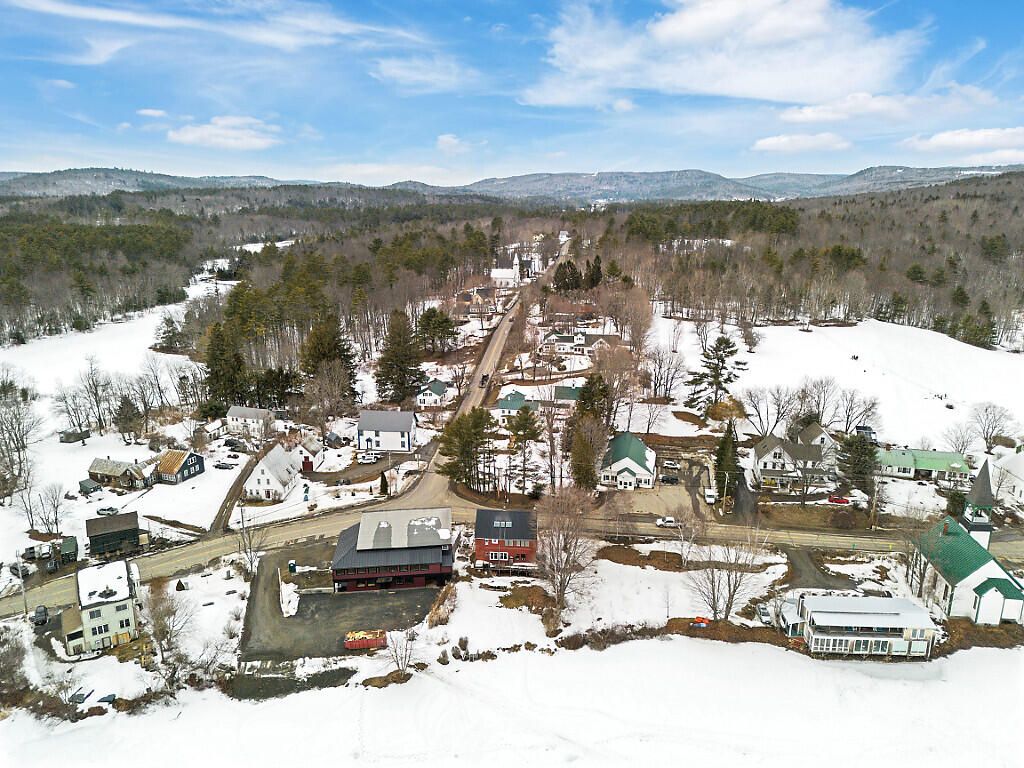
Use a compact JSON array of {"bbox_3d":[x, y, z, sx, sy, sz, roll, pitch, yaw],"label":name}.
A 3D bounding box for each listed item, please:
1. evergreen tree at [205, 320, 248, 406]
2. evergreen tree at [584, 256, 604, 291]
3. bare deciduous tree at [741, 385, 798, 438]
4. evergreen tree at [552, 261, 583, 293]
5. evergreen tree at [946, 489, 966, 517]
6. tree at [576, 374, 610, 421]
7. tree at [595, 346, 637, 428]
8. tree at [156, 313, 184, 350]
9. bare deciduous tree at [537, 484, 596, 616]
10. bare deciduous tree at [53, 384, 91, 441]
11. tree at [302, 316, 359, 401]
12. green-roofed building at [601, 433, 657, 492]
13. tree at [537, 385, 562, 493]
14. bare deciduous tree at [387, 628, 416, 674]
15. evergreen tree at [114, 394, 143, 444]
[{"bbox_3d":[-97.187,-6.549,240.848,13.000,30.289,12.500,0,15,0],"label":"evergreen tree"},{"bbox_3d":[58.740,-79.920,511.750,12.970,26.460,9.730,0,14,0],"label":"evergreen tree"},{"bbox_3d":[75.390,8.570,207.870,16.980,17.390,16.130,0,14,0],"label":"bare deciduous tree"},{"bbox_3d":[37.170,-72.700,476.080,19.000,20.010,15.000,0,15,0],"label":"evergreen tree"},{"bbox_3d":[100.703,27.114,160.322,4.100,7.040,4.100,10,17,33],"label":"evergreen tree"},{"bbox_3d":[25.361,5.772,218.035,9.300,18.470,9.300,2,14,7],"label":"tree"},{"bbox_3d":[30.510,1.680,209.960,12.380,26.070,12.380,0,15,0],"label":"tree"},{"bbox_3d":[-167.115,-25.241,345.414,11.500,18.210,11.500,-6,15,-25],"label":"tree"},{"bbox_3d":[9.380,28.540,122.820,10.330,23.290,10.330,0,15,0],"label":"bare deciduous tree"},{"bbox_3d":[-130.780,8.850,210.800,11.280,17.950,10.720,0,14,0],"label":"bare deciduous tree"},{"bbox_3d":[-60.250,-8.360,234.400,19.150,29.360,18.190,0,14,0],"label":"tree"},{"bbox_3d":[30.570,19.830,184.120,13.440,7.620,21.590,3,15,12],"label":"green-roofed building"},{"bbox_3d":[9.402,13.370,172.545,6.500,27.300,6.500,1,14,3],"label":"tree"},{"bbox_3d":[-17.270,41.850,110.990,4.690,8.200,4.460,0,14,0],"label":"bare deciduous tree"},{"bbox_3d":[-111.801,10.269,206.985,8.800,14.963,8.600,0,15,0],"label":"evergreen tree"}]

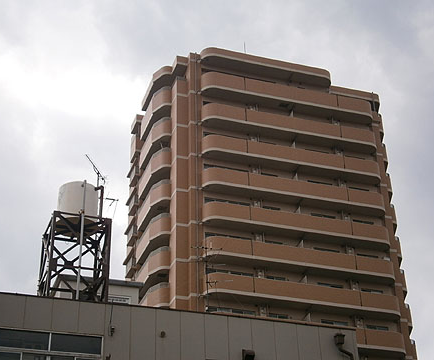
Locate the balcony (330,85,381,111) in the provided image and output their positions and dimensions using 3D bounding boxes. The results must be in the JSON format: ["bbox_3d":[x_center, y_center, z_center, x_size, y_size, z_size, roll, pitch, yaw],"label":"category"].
[{"bbox_3d":[11.801,-7.080,72.556,5.300,0.900,1.300,9,-32,-17],"label":"balcony"}]

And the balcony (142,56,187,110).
[{"bbox_3d":[-4.551,-7.922,70.573,2.050,0.930,7.250,9,-32,-17],"label":"balcony"}]

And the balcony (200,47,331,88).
[{"bbox_3d":[4.168,-9.122,68.981,11.600,0.880,1.700,9,-32,-17],"label":"balcony"}]

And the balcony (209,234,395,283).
[{"bbox_3d":[6.234,5.929,60.890,15.250,1.450,1.570,9,-32,-17],"label":"balcony"}]

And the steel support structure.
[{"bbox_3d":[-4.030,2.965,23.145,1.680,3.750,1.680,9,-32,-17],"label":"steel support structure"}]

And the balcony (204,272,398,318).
[{"bbox_3d":[6.294,8.429,59.422,15.250,1.450,1.570,9,-32,-17],"label":"balcony"}]

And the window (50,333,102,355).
[{"bbox_3d":[-3.126,3.686,18.578,1.200,0.430,0.100,9,-32,-17],"label":"window"}]

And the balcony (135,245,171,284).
[{"bbox_3d":[-4.802,6.991,62.617,1.350,1.830,5.950,9,-32,-17],"label":"balcony"}]

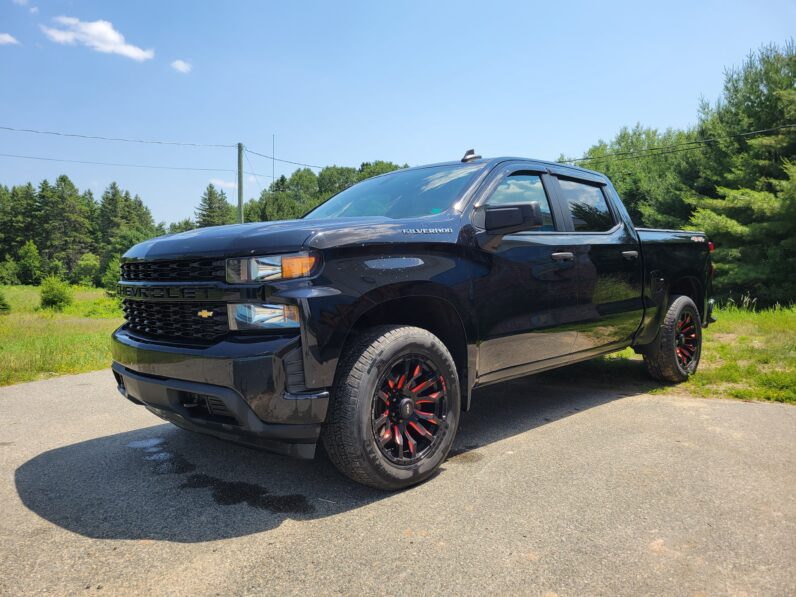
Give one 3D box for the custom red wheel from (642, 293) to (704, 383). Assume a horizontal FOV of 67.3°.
[{"bbox_3d":[2.650,0.396,5.769,0.830,0.830,0.300,-4,4,-44],"label":"custom red wheel"}]

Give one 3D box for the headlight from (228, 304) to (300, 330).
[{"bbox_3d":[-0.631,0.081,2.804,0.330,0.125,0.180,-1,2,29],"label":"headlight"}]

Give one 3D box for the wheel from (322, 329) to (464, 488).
[{"bbox_3d":[-0.024,0.571,3.181,0.280,0.835,0.835,0,2,44],"label":"wheel"}]

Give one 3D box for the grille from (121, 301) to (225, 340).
[{"bbox_3d":[-1.266,0.128,3.239,0.160,0.200,1.230,-3,2,-44],"label":"grille"}]

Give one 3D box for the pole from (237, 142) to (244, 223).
[{"bbox_3d":[-8.539,-4.214,33.128,0.280,8.800,0.280,-2,2,-22],"label":"pole"}]

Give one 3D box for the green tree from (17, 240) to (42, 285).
[{"bbox_3d":[-29.584,-2.850,48.000,2.100,3.600,2.100,-1,3,0],"label":"green tree"}]

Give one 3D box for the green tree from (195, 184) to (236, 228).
[{"bbox_3d":[-18.462,-6.345,60.148,4.600,10.200,4.600,-2,2,-22],"label":"green tree"}]

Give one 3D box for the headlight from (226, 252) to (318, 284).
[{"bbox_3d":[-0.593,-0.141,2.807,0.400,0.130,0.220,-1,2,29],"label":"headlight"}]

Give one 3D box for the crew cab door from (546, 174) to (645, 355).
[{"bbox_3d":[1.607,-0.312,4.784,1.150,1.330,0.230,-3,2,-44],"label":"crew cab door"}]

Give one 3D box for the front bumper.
[{"bbox_3d":[-1.148,0.409,3.196,0.430,0.560,2.000,-4,4,-44],"label":"front bumper"}]

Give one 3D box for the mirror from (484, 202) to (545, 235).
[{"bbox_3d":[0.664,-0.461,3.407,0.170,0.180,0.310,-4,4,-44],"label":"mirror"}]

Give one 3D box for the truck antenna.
[{"bbox_3d":[0.585,-1.148,4.837,0.225,0.100,0.070,-4,4,-44],"label":"truck antenna"}]

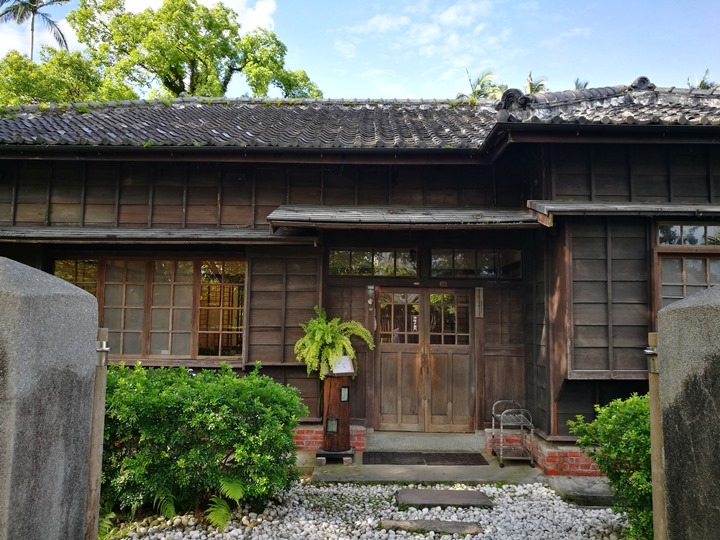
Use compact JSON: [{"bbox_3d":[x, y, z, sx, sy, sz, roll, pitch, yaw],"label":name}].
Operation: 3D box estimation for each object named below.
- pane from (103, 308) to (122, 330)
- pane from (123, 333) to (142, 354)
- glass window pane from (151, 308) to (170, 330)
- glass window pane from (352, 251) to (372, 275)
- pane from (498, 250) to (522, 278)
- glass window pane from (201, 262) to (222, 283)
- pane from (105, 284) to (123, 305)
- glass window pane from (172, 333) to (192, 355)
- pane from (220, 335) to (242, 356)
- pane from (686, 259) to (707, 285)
[{"bbox_3d":[-3.134,0.628,7.127,0.254,0.279,0.030,0,-4,0],"label":"pane"},{"bbox_3d":[-2.881,0.939,7.128,0.245,0.283,0.020,1,-5,1],"label":"pane"},{"bbox_3d":[-2.525,0.628,7.123,0.254,0.279,0.030,0,-4,0],"label":"glass window pane"},{"bbox_3d":[0.024,-0.086,7.066,0.254,0.312,0.025,1,-5,0],"label":"glass window pane"},{"bbox_3d":[1.938,-0.070,7.247,0.309,0.360,0.030,0,-4,0],"label":"pane"},{"bbox_3d":[-1.836,0.027,6.959,0.263,0.277,0.025,1,-5,0],"label":"glass window pane"},{"bbox_3d":[-3.028,0.309,6.923,0.231,0.269,0.025,1,-5,0],"label":"pane"},{"bbox_3d":[-2.238,0.931,7.061,0.239,0.281,0.020,1,-5,0],"label":"glass window pane"},{"bbox_3d":[-1.620,0.953,7.095,0.279,0.279,0.030,0,-4,0],"label":"pane"},{"bbox_3d":[3.459,0.016,5.773,0.212,0.271,0.025,1,-5,0],"label":"pane"}]

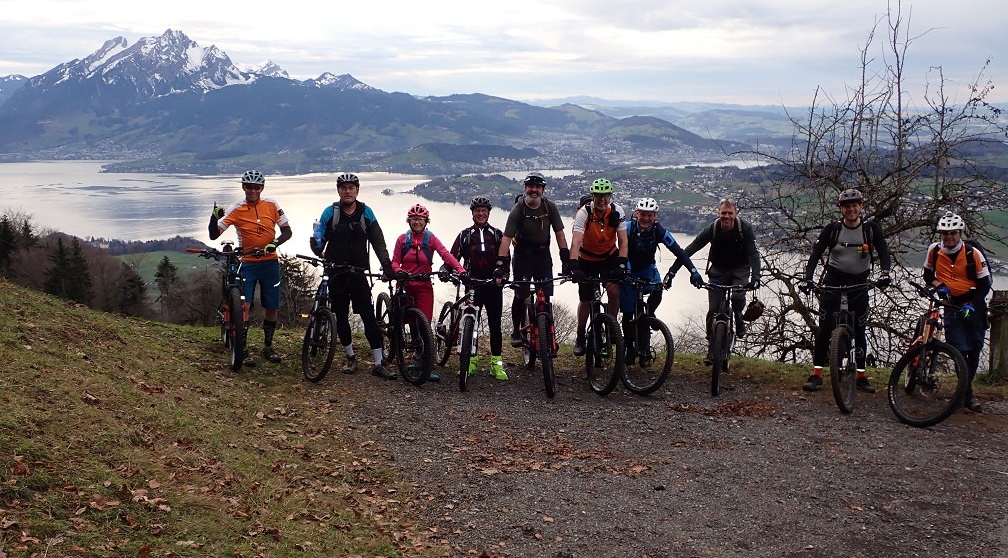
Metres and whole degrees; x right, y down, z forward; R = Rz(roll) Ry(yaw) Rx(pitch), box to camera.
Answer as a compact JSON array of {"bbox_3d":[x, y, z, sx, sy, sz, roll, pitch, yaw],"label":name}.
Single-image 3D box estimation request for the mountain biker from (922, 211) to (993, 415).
[{"bbox_3d":[3.830,0.269,8.949,0.580,1.720,0.550,8,12,37],"label":"mountain biker"}]

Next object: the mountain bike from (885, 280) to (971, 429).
[{"bbox_3d":[3.682,0.622,9.220,0.750,1.080,1.800,3,10,16],"label":"mountain bike"}]

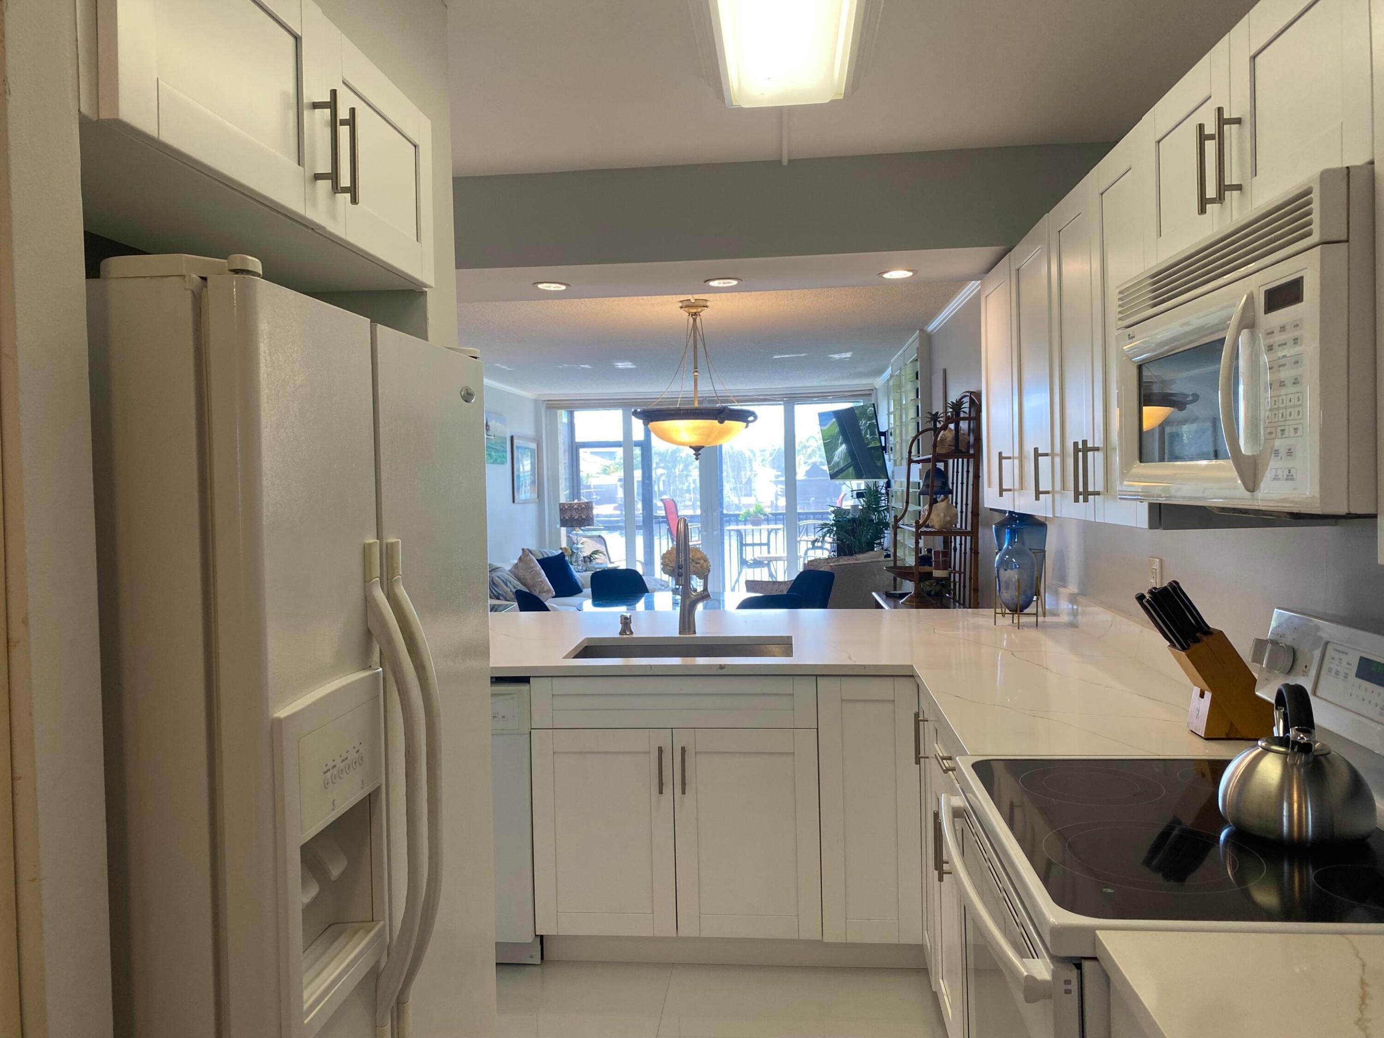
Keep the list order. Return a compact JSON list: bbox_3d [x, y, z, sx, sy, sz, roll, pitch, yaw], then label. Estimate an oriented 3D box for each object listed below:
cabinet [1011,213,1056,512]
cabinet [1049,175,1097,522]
[{"bbox_3d":[1.079,-0.394,2.802,0.325,0.753,0.441,-1,2,5],"label":"cabinet"},{"bbox_3d":[1.044,-0.380,2.411,0.325,0.753,0.345,-1,2,5],"label":"cabinet"}]

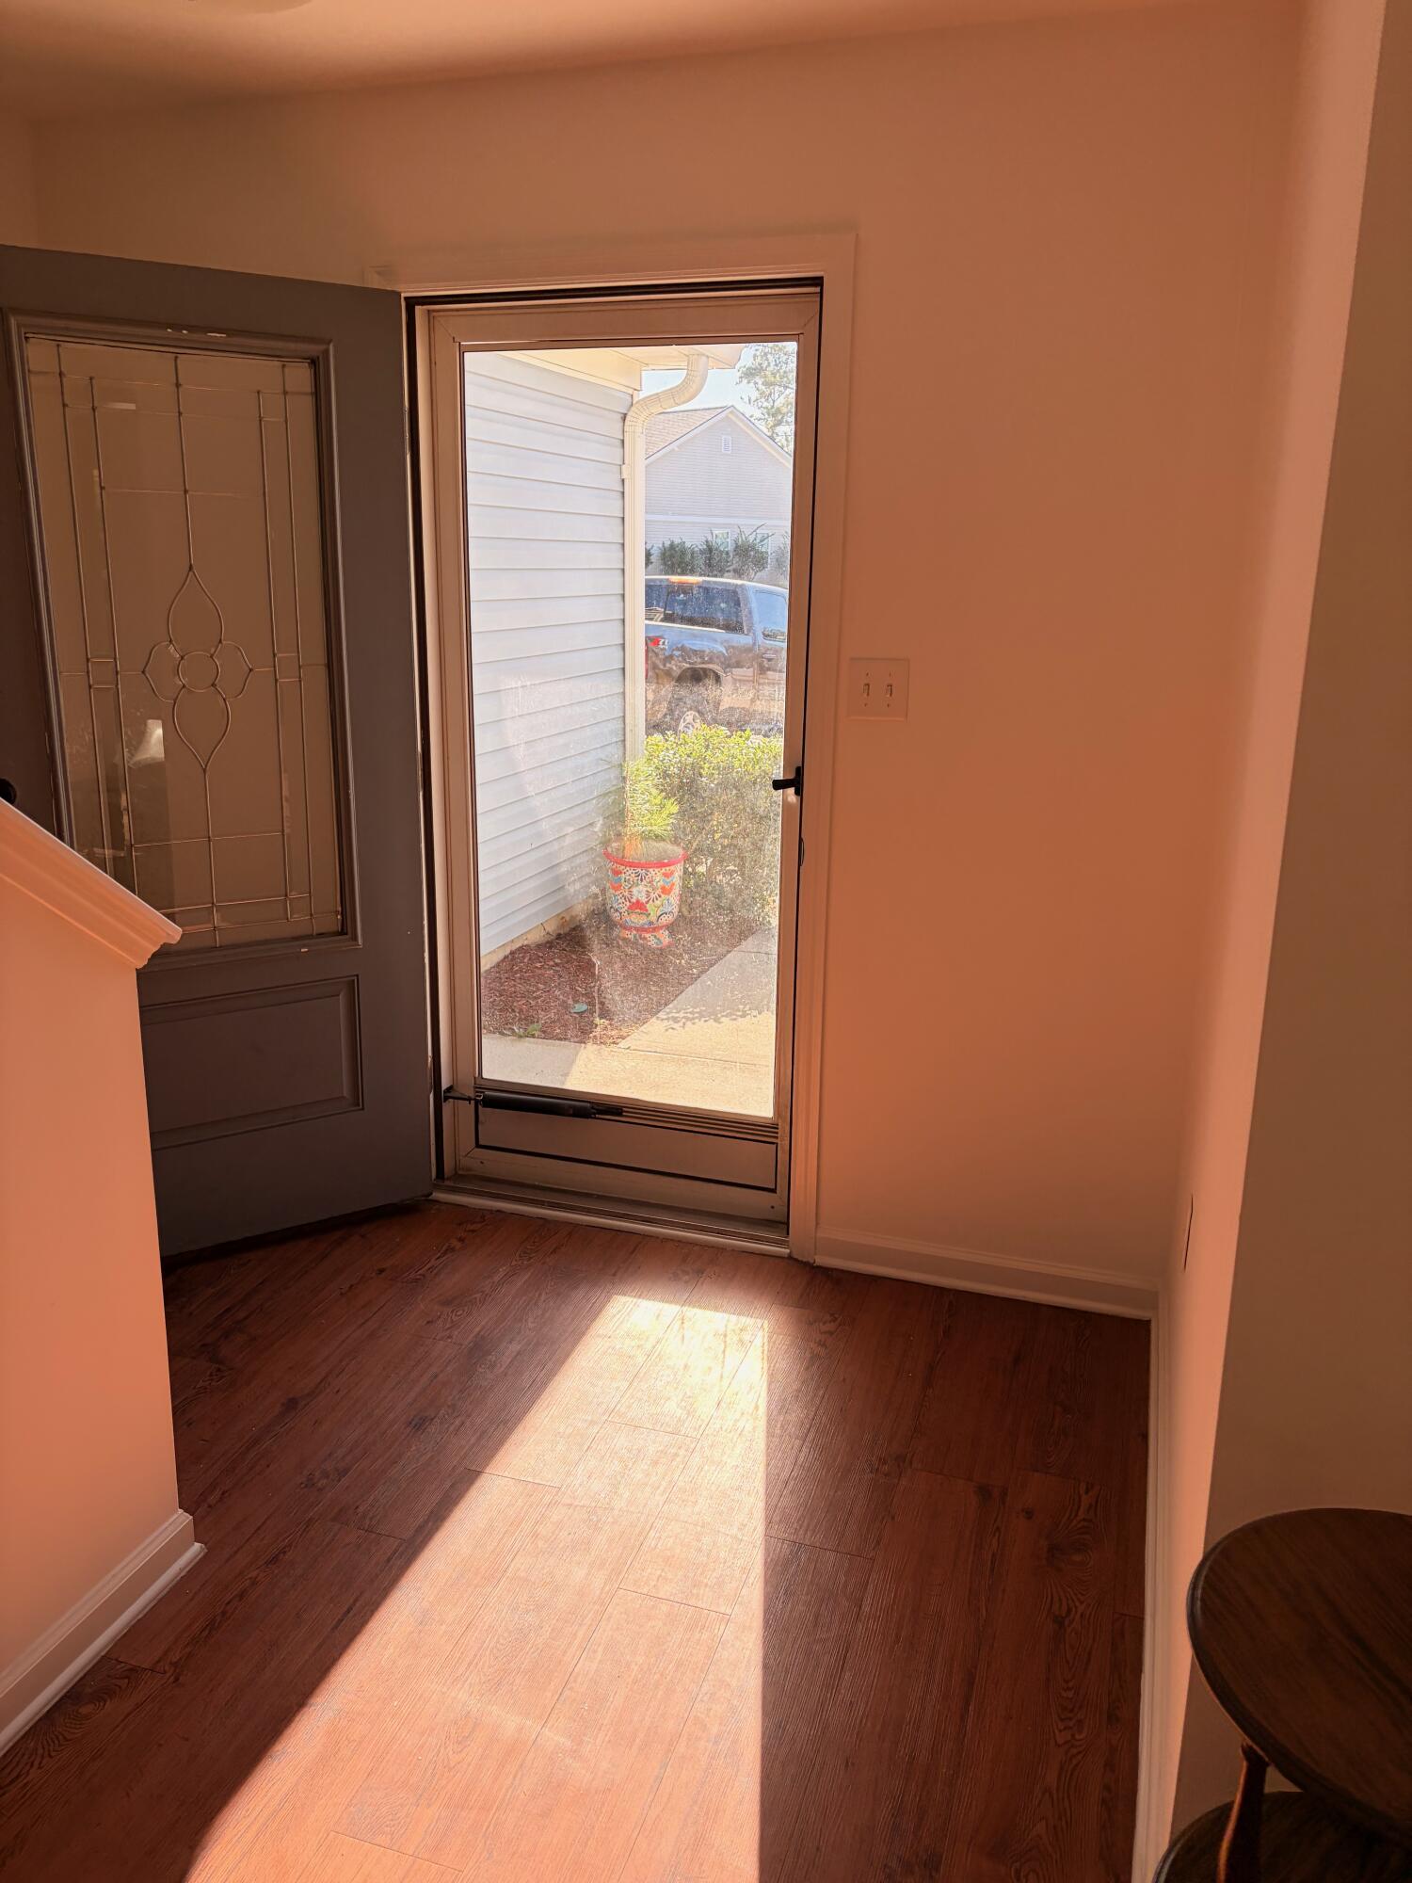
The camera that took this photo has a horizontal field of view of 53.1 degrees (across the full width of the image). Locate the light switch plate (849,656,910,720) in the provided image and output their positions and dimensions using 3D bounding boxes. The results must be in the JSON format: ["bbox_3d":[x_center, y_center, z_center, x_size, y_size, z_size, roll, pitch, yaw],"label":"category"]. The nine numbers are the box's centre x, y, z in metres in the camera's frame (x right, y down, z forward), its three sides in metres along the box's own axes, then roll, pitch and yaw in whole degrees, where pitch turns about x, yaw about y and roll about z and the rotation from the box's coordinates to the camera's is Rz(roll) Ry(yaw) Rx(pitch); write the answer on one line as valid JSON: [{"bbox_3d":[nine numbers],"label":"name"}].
[{"bbox_3d":[0.348,-0.507,2.842,0.120,0.120,0.012,6,15,17],"label":"light switch plate"}]

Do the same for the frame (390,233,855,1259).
[{"bbox_3d":[-0.206,-0.355,3.120,1.021,2.116,0.120,6,15,17],"label":"frame"}]

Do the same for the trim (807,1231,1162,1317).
[{"bbox_3d":[0.597,0.719,3.065,0.736,0.090,0.026,6,15,17],"label":"trim"}]

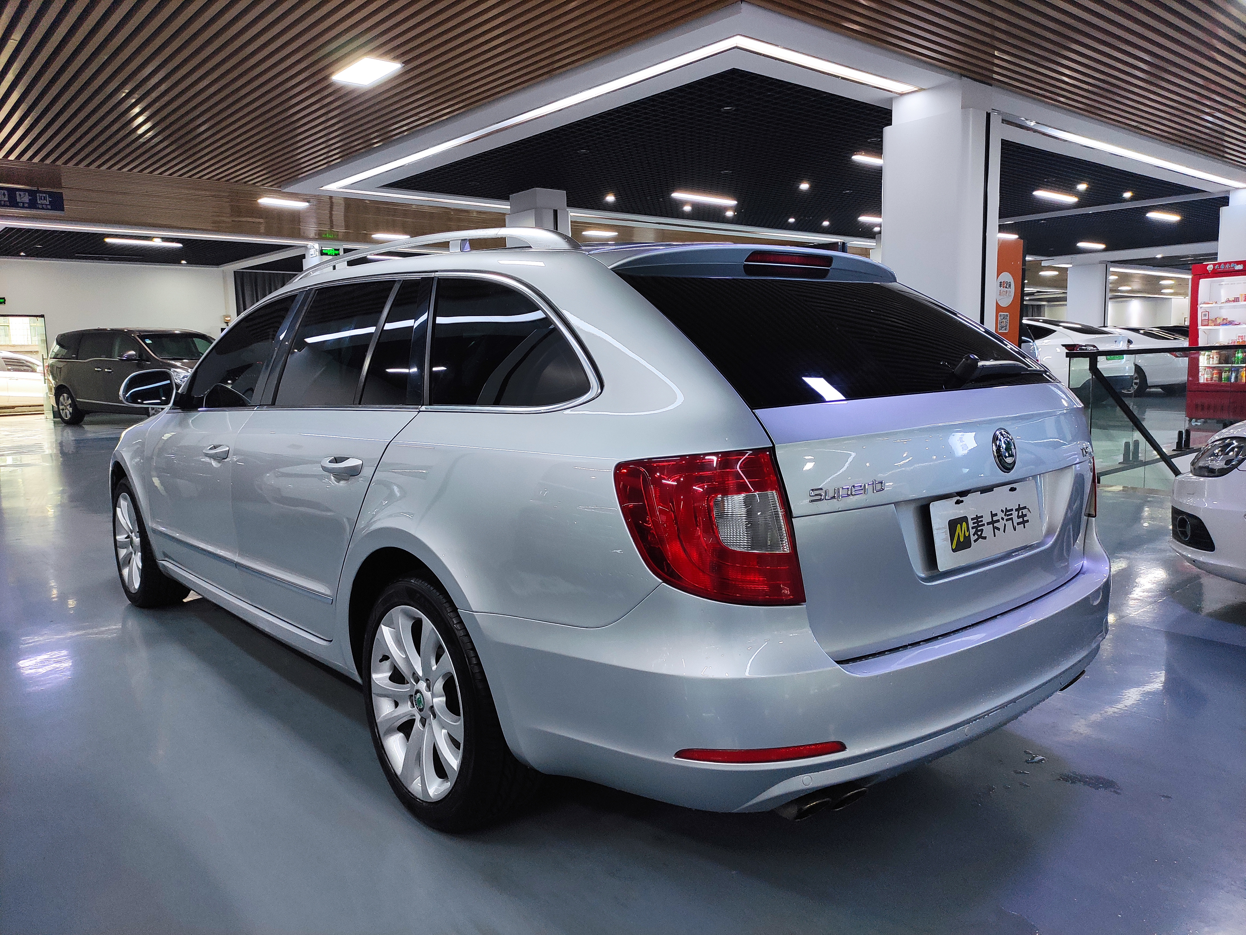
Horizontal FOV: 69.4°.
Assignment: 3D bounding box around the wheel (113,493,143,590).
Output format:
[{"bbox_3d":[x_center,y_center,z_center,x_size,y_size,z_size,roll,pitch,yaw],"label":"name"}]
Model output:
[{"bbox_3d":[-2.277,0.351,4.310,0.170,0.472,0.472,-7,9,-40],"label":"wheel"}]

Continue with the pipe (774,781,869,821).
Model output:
[{"bbox_3d":[0.348,0.613,1.737,0.200,0.066,0.140,-7,9,-40],"label":"pipe"}]

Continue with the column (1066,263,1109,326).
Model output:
[{"bbox_3d":[10.558,-3.174,20.412,0.500,2.765,0.650,-8,10,-40],"label":"column"}]

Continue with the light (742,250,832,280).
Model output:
[{"bbox_3d":[0.416,-0.511,2.270,0.350,0.070,0.050,-7,9,-40],"label":"light"}]

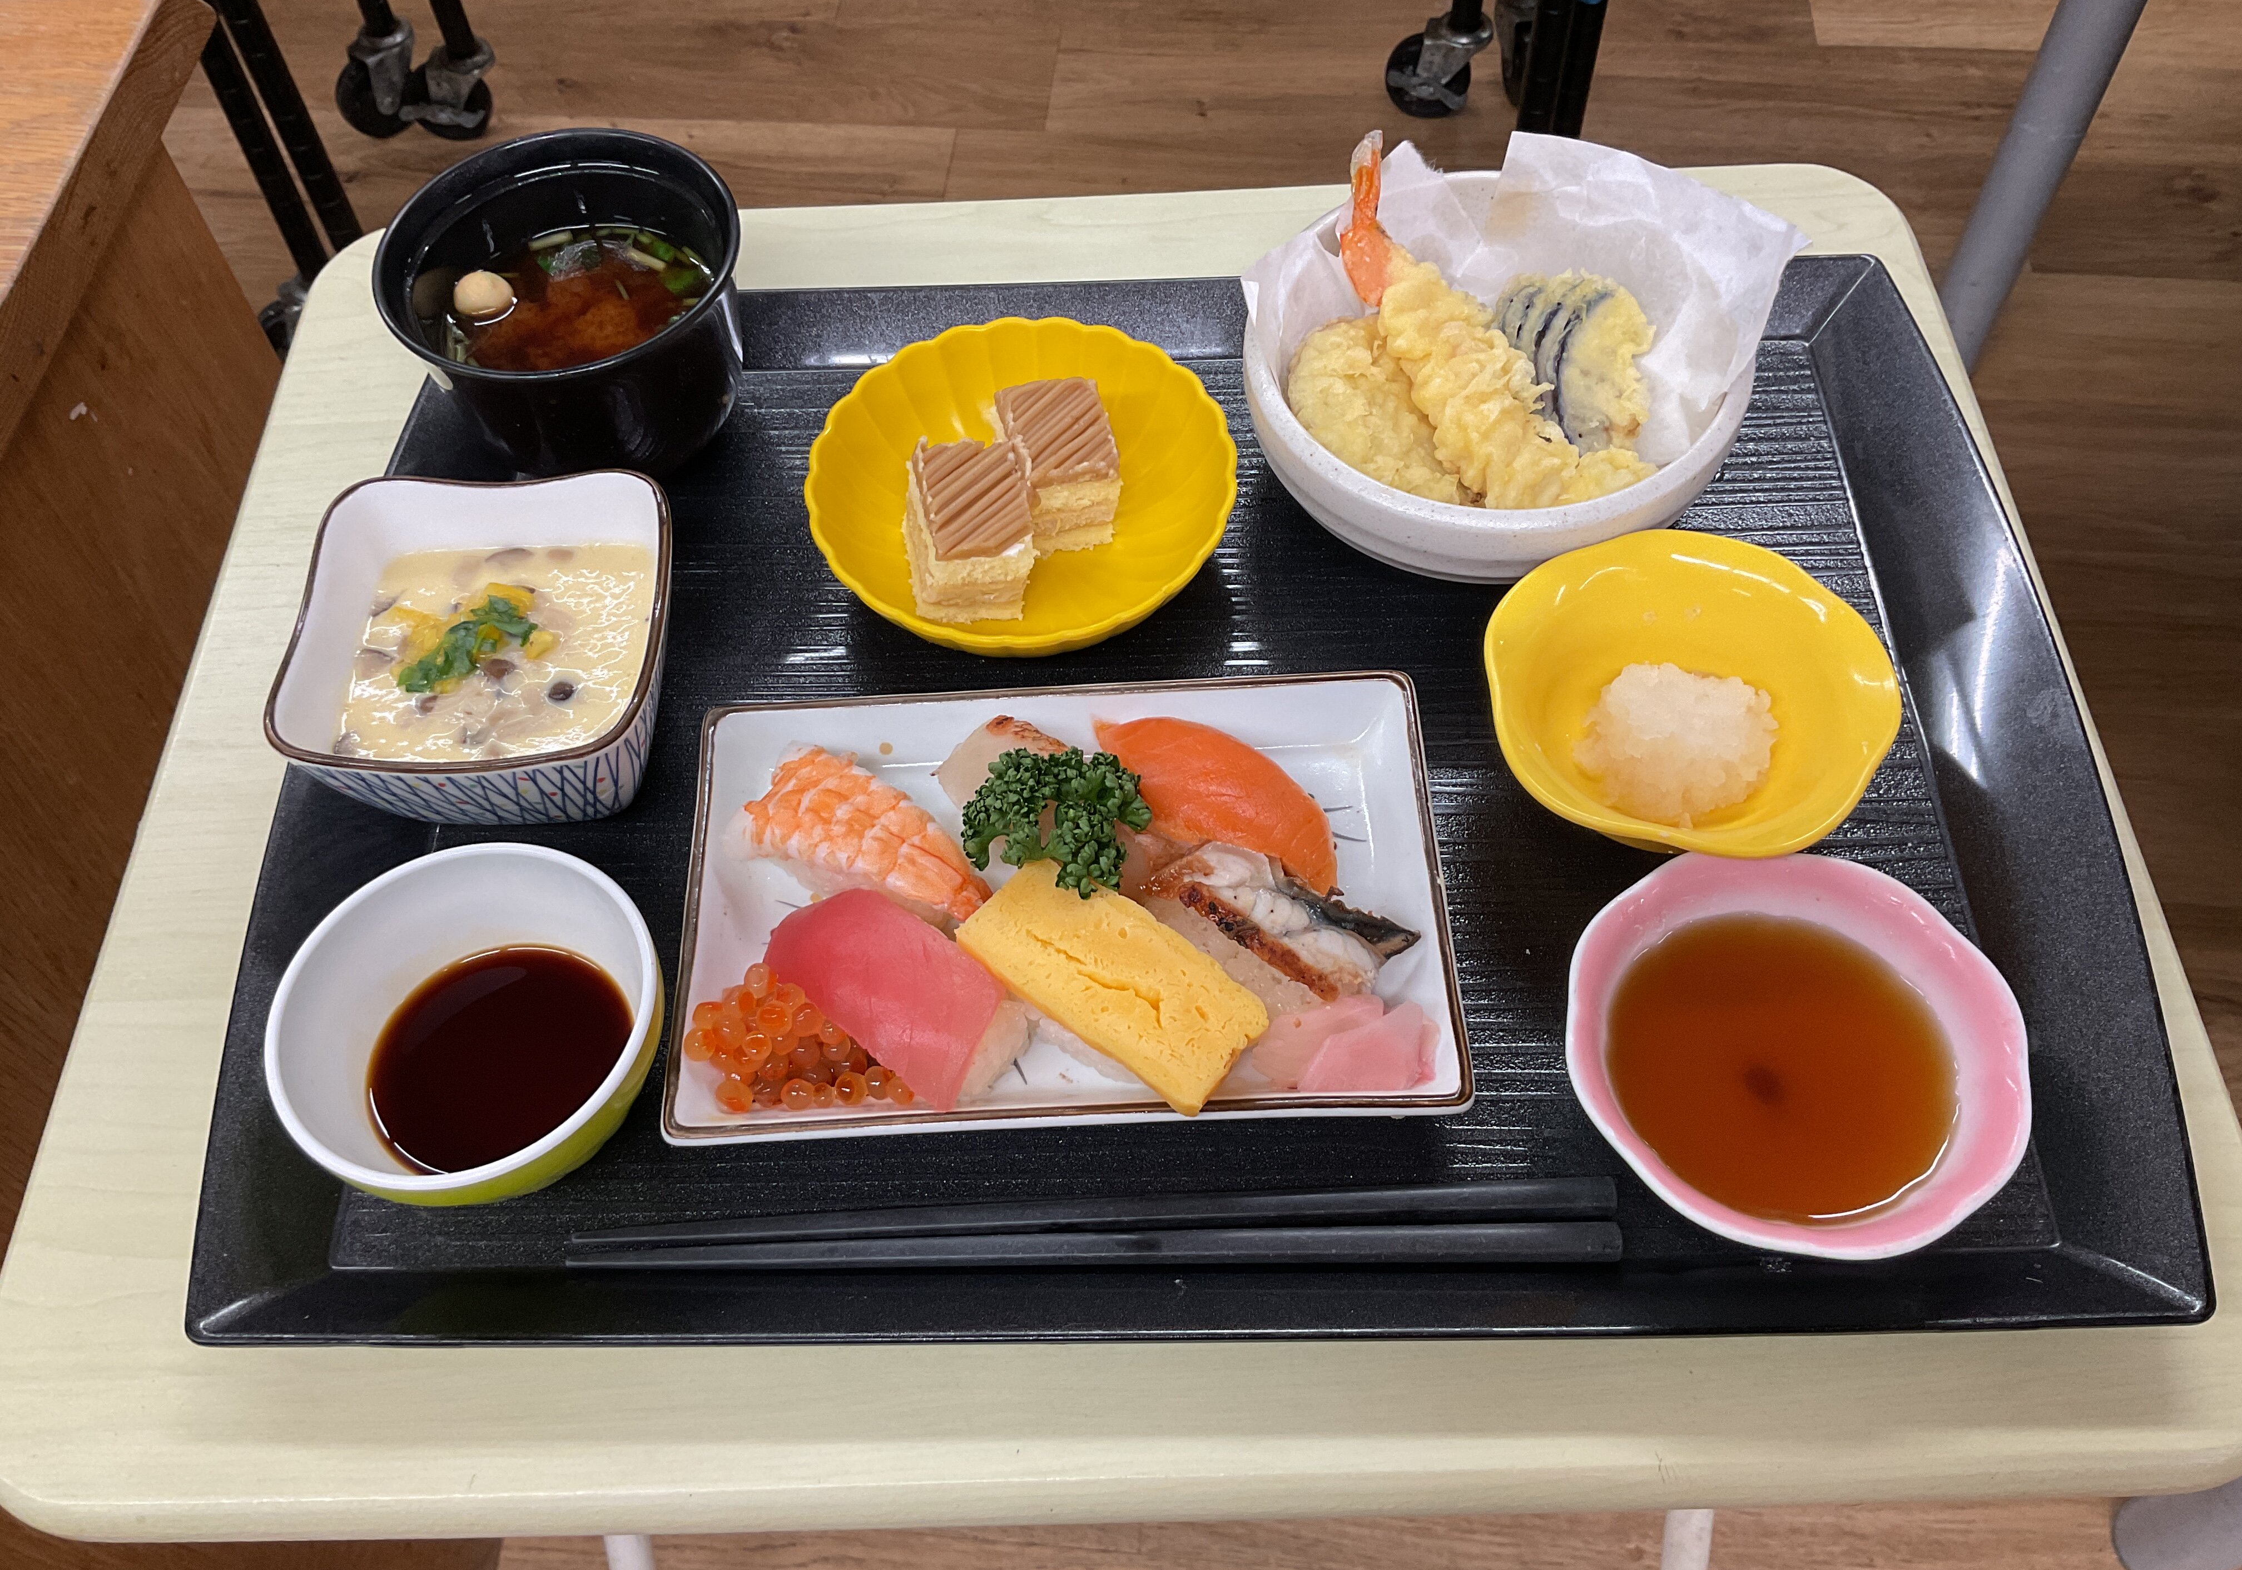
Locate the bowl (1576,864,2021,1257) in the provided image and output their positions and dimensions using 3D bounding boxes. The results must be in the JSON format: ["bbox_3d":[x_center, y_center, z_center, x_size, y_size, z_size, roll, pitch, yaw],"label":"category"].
[{"bbox_3d":[0.139,0.063,0.403,0.093,0.038,0.092,-1,57,2],"label":"bowl"}]

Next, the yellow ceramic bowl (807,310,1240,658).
[{"bbox_3d":[-0.024,-0.072,0.499,0.110,0.037,0.110,-1,57,2],"label":"yellow ceramic bowl"}]

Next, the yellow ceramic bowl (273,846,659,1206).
[{"bbox_3d":[-0.140,0.058,0.419,0.083,0.041,0.083,-1,57,2],"label":"yellow ceramic bowl"}]

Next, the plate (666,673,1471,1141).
[{"bbox_3d":[-0.013,0.030,0.443,0.176,0.021,0.116,-3,57,1],"label":"plate"}]

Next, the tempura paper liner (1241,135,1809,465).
[{"bbox_3d":[0.105,-0.114,0.497,0.144,0.061,0.108,-1,57,2],"label":"tempura paper liner"}]

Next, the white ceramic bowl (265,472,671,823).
[{"bbox_3d":[-0.151,-0.026,0.467,0.090,0.053,0.090,-1,57,2],"label":"white ceramic bowl"}]

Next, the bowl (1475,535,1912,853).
[{"bbox_3d":[0.131,-0.013,0.450,0.093,0.041,0.092,-1,57,2],"label":"bowl"}]

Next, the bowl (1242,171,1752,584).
[{"bbox_3d":[0.098,-0.103,0.506,0.130,0.047,0.130,-1,57,2],"label":"bowl"}]

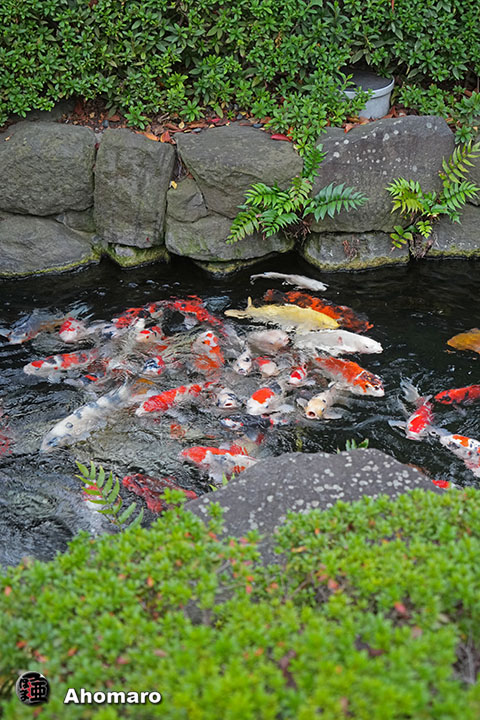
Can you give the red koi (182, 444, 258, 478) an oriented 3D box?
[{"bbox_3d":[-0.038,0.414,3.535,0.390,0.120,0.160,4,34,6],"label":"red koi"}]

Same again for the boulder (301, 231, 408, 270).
[{"bbox_3d":[0.610,-0.618,4.649,0.543,0.220,0.400,-3,32,-5],"label":"boulder"}]

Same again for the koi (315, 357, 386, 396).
[{"bbox_3d":[0.421,0.051,3.692,0.419,0.140,0.130,25,40,34],"label":"koi"}]

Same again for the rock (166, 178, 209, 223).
[{"bbox_3d":[-0.285,-0.904,4.875,0.228,0.268,0.250,0,34,0],"label":"rock"}]

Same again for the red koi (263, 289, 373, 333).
[{"bbox_3d":[0.363,-0.233,4.184,0.569,0.140,0.140,18,36,26],"label":"red koi"}]

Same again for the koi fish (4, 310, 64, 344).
[{"bbox_3d":[-0.904,-0.161,4.051,0.130,0.130,0.386,24,39,33],"label":"koi fish"}]

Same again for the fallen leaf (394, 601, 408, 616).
[{"bbox_3d":[0.358,0.551,1.950,0.018,0.012,0.036,-23,40,-30],"label":"fallen leaf"}]

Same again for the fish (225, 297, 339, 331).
[{"bbox_3d":[0.214,-0.224,4.669,0.620,0.160,0.150,7,34,11],"label":"fish"}]

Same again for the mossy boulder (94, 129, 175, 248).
[{"bbox_3d":[-0.590,-1.021,5.031,0.436,0.658,0.360,0,33,0],"label":"mossy boulder"}]

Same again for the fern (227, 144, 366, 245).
[{"bbox_3d":[0.288,-0.853,4.479,0.691,0.420,0.360,-3,32,-5],"label":"fern"}]

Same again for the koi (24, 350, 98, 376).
[{"bbox_3d":[-0.803,-0.013,4.343,0.520,0.140,0.150,-13,35,-19],"label":"koi"}]

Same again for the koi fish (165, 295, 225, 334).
[{"bbox_3d":[-0.229,-0.215,4.156,0.120,0.120,0.451,-28,41,-37],"label":"koi fish"}]

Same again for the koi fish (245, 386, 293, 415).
[{"bbox_3d":[0.175,0.124,3.576,0.130,0.140,0.379,28,41,37],"label":"koi fish"}]

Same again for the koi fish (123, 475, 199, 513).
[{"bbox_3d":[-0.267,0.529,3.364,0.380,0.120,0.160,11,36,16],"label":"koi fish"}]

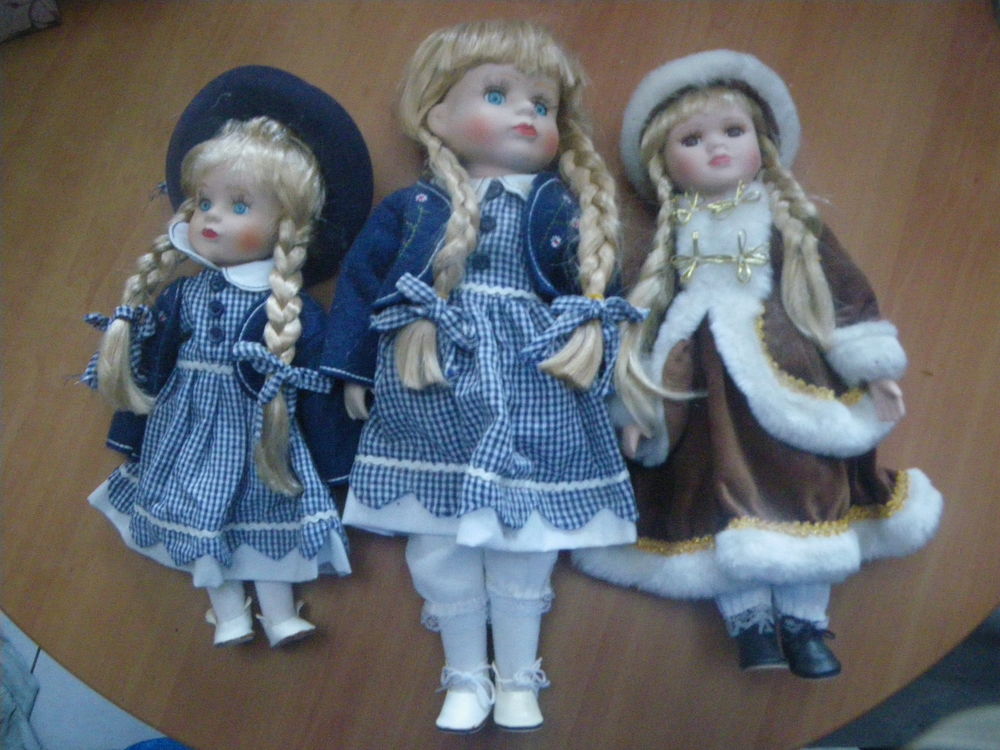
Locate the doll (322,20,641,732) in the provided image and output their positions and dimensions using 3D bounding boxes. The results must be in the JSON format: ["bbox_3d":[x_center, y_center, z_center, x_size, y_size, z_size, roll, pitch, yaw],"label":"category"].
[{"bbox_3d":[-0.014,-0.019,0.465,0.188,0.100,0.420,-1,78,4],"label":"doll"}]

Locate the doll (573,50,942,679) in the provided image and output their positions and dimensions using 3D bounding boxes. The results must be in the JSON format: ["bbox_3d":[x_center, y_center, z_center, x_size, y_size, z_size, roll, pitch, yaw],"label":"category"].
[{"bbox_3d":[0.137,-0.021,0.457,0.206,0.095,0.368,-4,78,3],"label":"doll"}]

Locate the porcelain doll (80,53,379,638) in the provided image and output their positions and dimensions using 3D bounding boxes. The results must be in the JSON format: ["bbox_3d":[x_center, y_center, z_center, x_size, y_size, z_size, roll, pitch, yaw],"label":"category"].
[{"bbox_3d":[-0.167,-0.024,0.481,0.177,0.090,0.358,-3,78,3],"label":"porcelain doll"}]

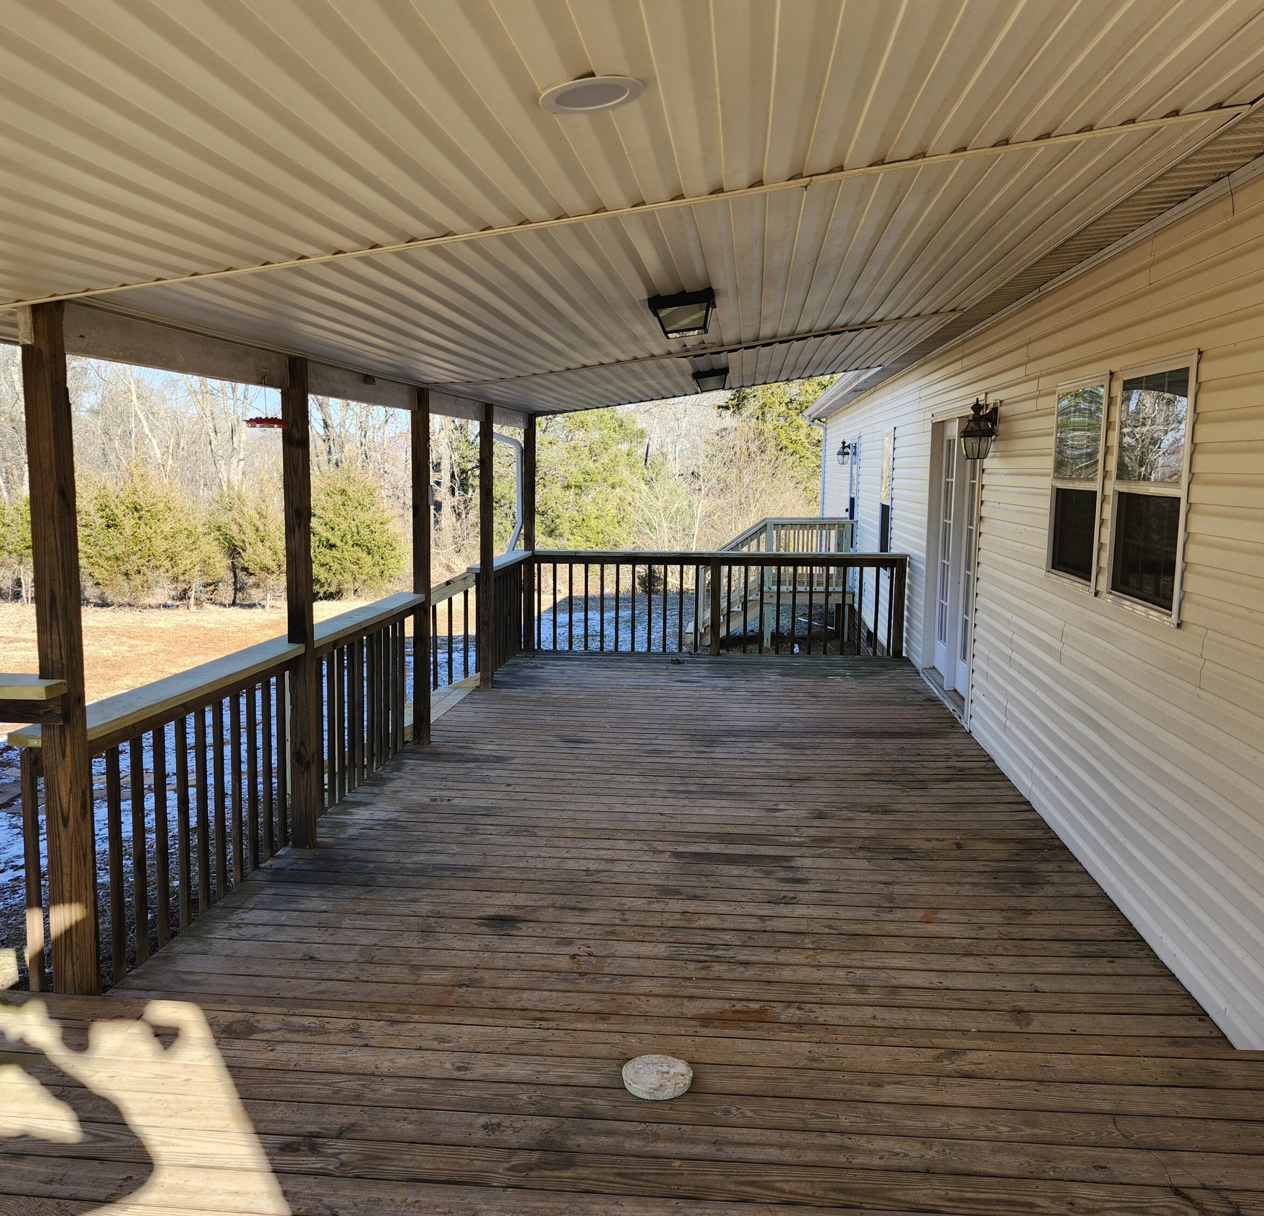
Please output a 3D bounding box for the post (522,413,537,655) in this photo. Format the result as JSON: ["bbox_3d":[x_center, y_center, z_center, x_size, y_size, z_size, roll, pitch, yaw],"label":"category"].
[{"bbox_3d":[-0.980,-0.699,10.328,0.088,2.271,0.088,1,7,6],"label":"post"}]

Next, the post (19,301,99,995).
[{"bbox_3d":[-1.710,0.204,3.256,0.088,2.244,0.088,1,7,6],"label":"post"}]

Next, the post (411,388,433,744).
[{"bbox_3d":[-1.349,-0.253,6.883,0.088,2.271,0.088,1,7,6],"label":"post"}]

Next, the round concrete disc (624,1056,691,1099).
[{"bbox_3d":[0.069,1.248,2.873,0.183,0.025,0.183,0,7,0],"label":"round concrete disc"}]

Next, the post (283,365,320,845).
[{"bbox_3d":[-1.542,-0.007,4.984,0.088,2.271,0.088,1,7,6],"label":"post"}]

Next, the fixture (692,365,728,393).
[{"bbox_3d":[0.592,-1.689,8.089,0.268,0.150,0.270,-6,7,7],"label":"fixture"}]

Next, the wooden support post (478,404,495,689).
[{"bbox_3d":[-1.160,-0.478,8.620,0.088,2.271,0.088,1,7,6],"label":"wooden support post"}]

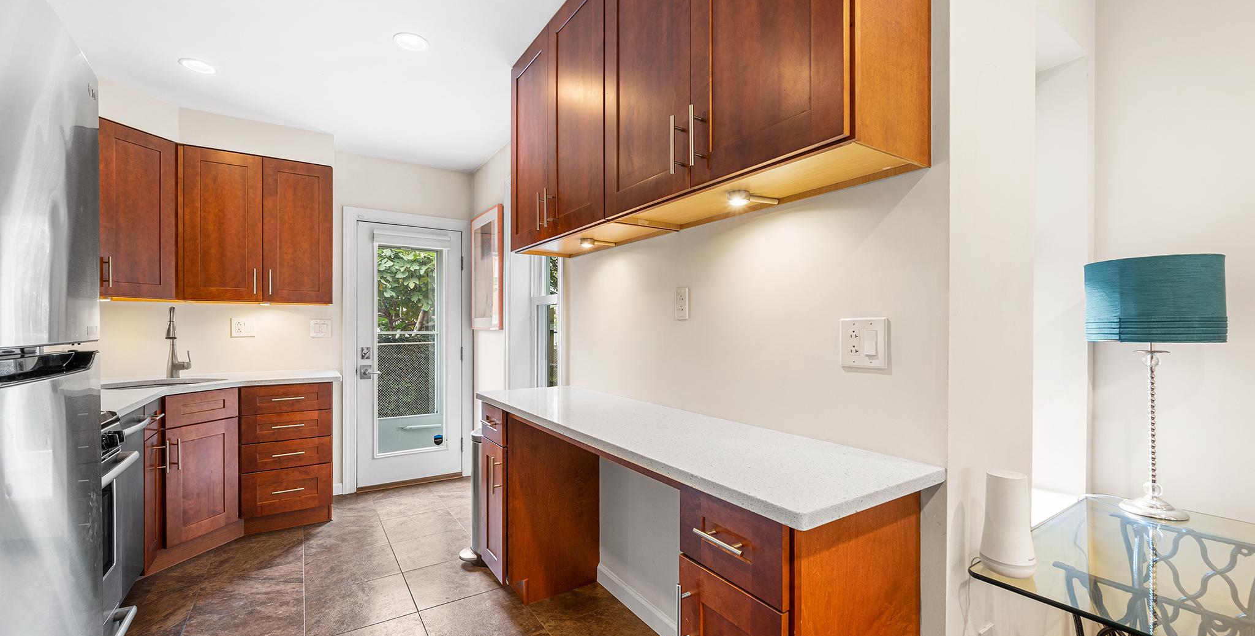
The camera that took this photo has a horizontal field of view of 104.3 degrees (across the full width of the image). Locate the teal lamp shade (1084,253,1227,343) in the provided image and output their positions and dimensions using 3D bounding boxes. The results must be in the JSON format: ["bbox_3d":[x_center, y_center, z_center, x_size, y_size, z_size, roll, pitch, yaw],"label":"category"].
[{"bbox_3d":[1.506,-0.047,1.403,0.276,0.229,0.276,1,-1,-34],"label":"teal lamp shade"}]

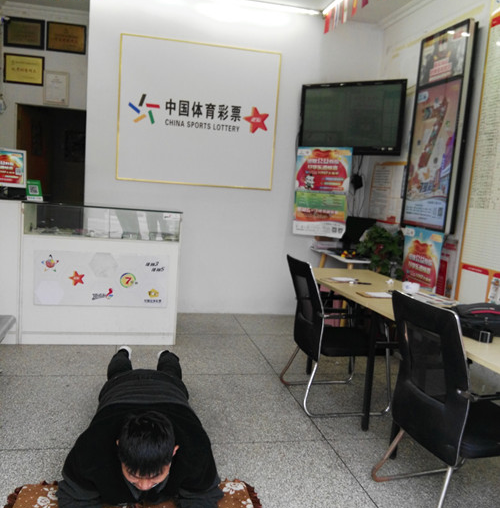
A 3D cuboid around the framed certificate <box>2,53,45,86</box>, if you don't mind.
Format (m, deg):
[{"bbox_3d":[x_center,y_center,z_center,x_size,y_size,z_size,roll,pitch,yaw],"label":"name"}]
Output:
[{"bbox_3d":[-2.421,-1.974,5.779,0.404,0.304,0.025,2,6,-12],"label":"framed certificate"}]

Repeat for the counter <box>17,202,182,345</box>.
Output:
[{"bbox_3d":[-1.183,0.148,4.403,1.172,1.081,0.533,2,6,-12],"label":"counter"}]

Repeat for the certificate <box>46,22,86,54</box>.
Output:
[{"bbox_3d":[-1.983,-2.331,5.826,0.404,0.299,0.025,2,6,-12],"label":"certificate"}]

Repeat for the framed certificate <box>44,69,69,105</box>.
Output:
[{"bbox_3d":[-2.100,-1.801,5.867,0.257,0.359,0.025,2,6,-12],"label":"framed certificate"}]

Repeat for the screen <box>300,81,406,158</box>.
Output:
[{"bbox_3d":[0.941,-1.255,5.013,1.029,0.651,0.080,8,7,33],"label":"screen"}]

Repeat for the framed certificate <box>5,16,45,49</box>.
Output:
[{"bbox_3d":[-2.398,-2.348,5.737,0.401,0.312,0.025,2,6,-12],"label":"framed certificate"}]

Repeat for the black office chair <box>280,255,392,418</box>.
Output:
[{"bbox_3d":[0.559,0.478,3.384,0.589,0.874,0.558,2,6,-12],"label":"black office chair"}]

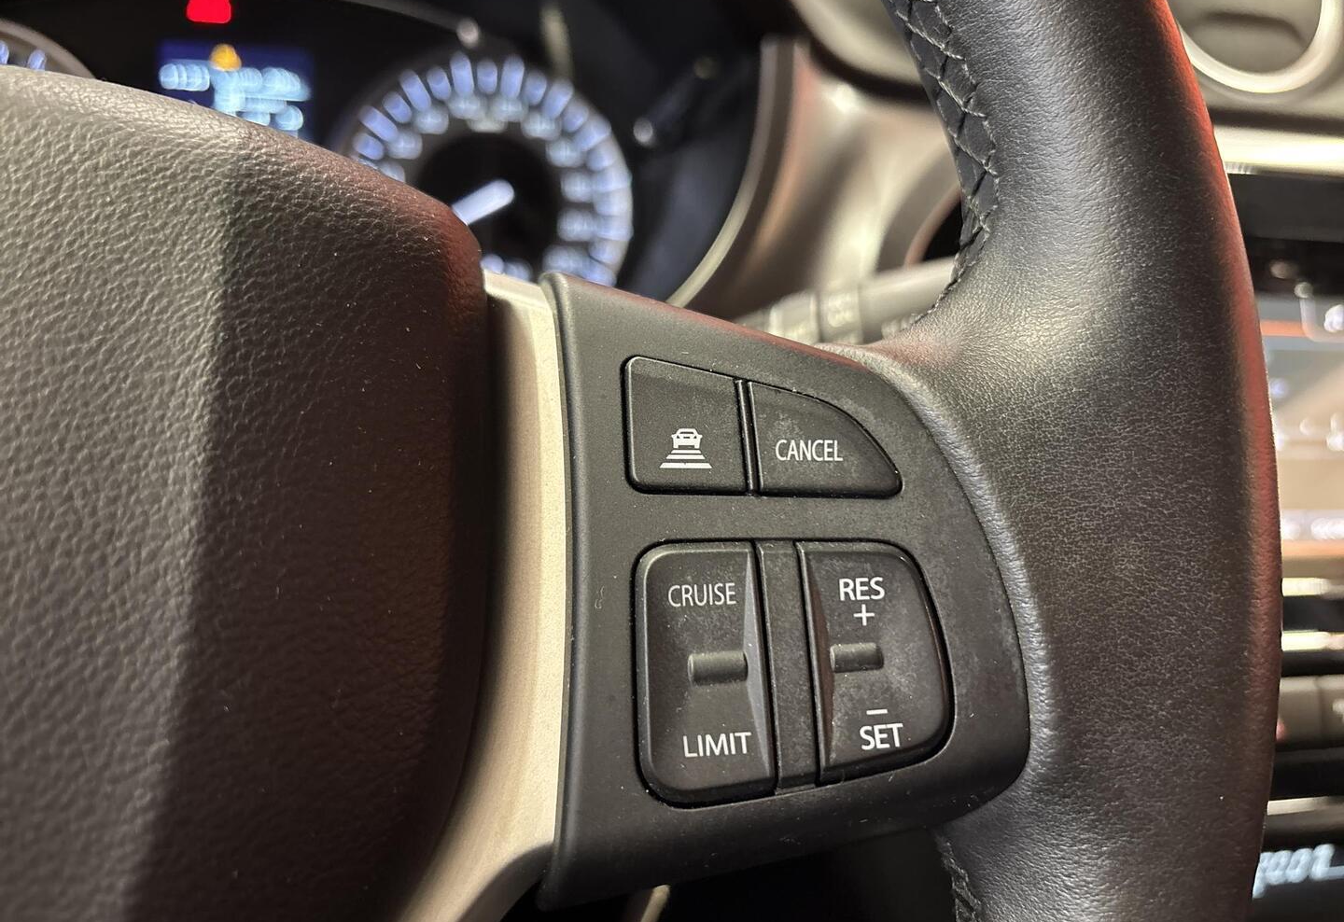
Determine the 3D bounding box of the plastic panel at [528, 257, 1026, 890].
[{"bbox_3d":[0.015,0.015,0.141,0.064,0.079,0.018,-1,-10,-13],"label":"plastic panel"}]

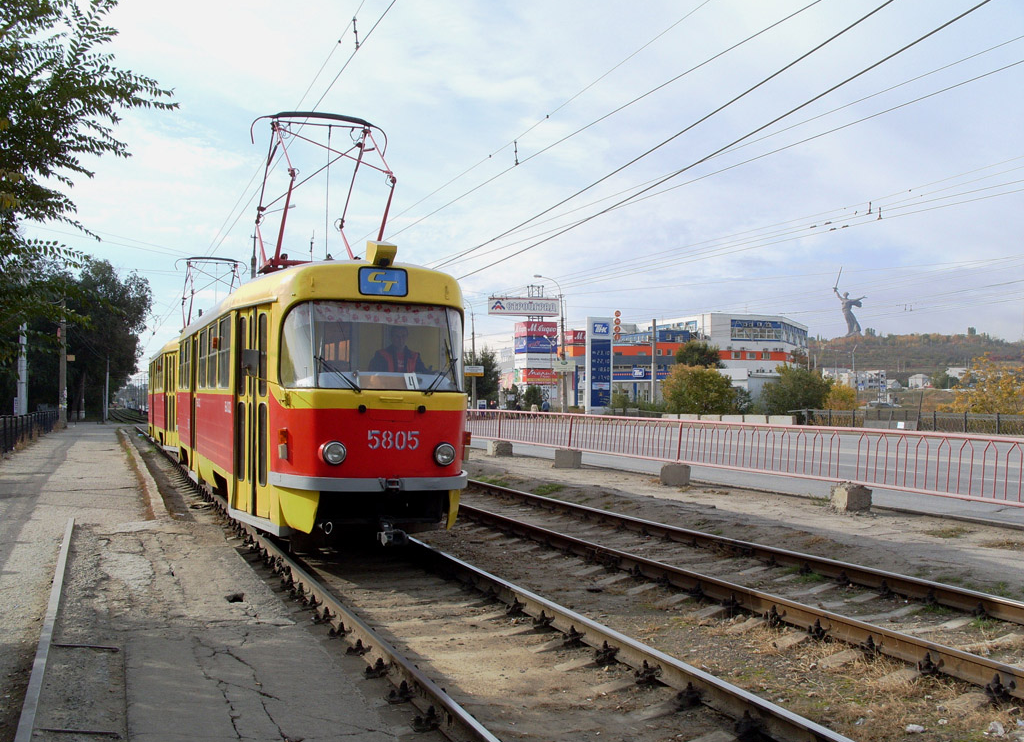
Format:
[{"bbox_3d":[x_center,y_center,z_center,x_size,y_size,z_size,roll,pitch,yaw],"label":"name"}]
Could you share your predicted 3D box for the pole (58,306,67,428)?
[{"bbox_3d":[-20.174,-0.359,46.500,0.320,6.000,0.320,2,-2,-22],"label":"pole"}]

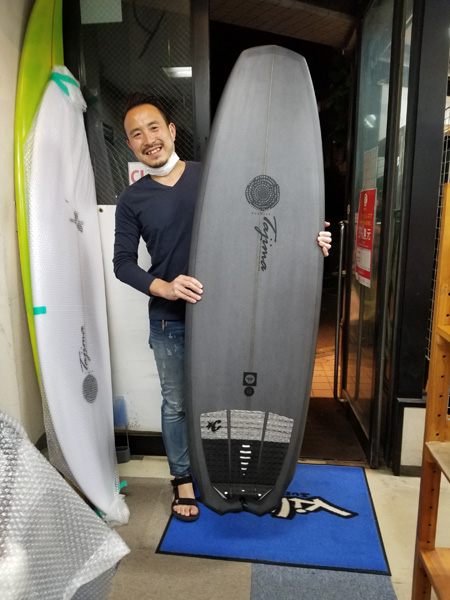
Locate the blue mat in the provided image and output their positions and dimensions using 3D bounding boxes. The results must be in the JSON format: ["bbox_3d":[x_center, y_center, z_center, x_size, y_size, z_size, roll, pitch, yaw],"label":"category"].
[{"bbox_3d":[0.231,0.935,2.064,0.890,0.012,0.735,1,11,9],"label":"blue mat"}]

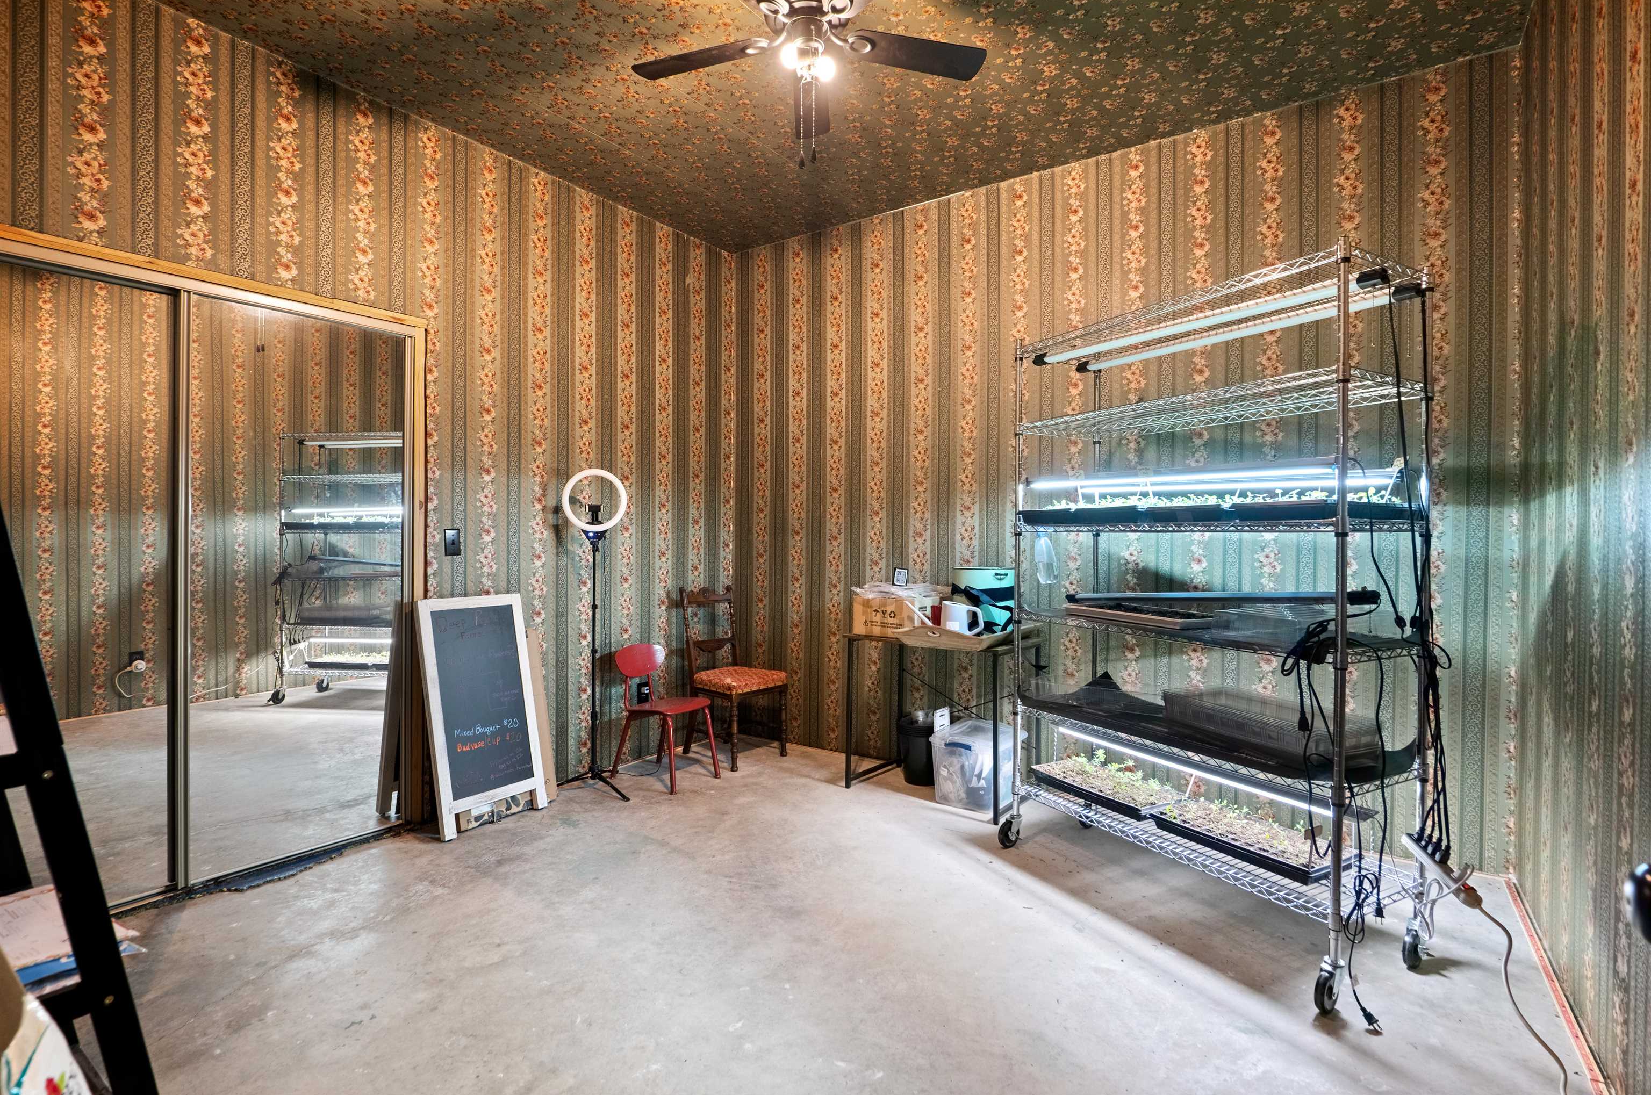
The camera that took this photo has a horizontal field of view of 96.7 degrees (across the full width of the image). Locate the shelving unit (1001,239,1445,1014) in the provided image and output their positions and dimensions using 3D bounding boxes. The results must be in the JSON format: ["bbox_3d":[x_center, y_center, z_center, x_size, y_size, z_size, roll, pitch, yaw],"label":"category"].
[{"bbox_3d":[1.236,0.206,2.501,0.490,1.975,1.210,0,1,-29],"label":"shelving unit"}]

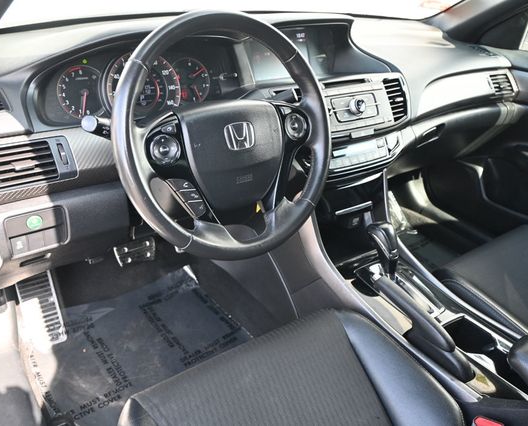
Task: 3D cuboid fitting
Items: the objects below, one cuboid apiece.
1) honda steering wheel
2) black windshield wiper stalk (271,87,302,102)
[{"bbox_3d":[-0.059,-0.117,0.792,0.379,0.379,0.100,-16,10,-32],"label":"honda steering wheel"},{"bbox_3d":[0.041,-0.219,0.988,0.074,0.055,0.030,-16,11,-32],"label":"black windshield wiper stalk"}]

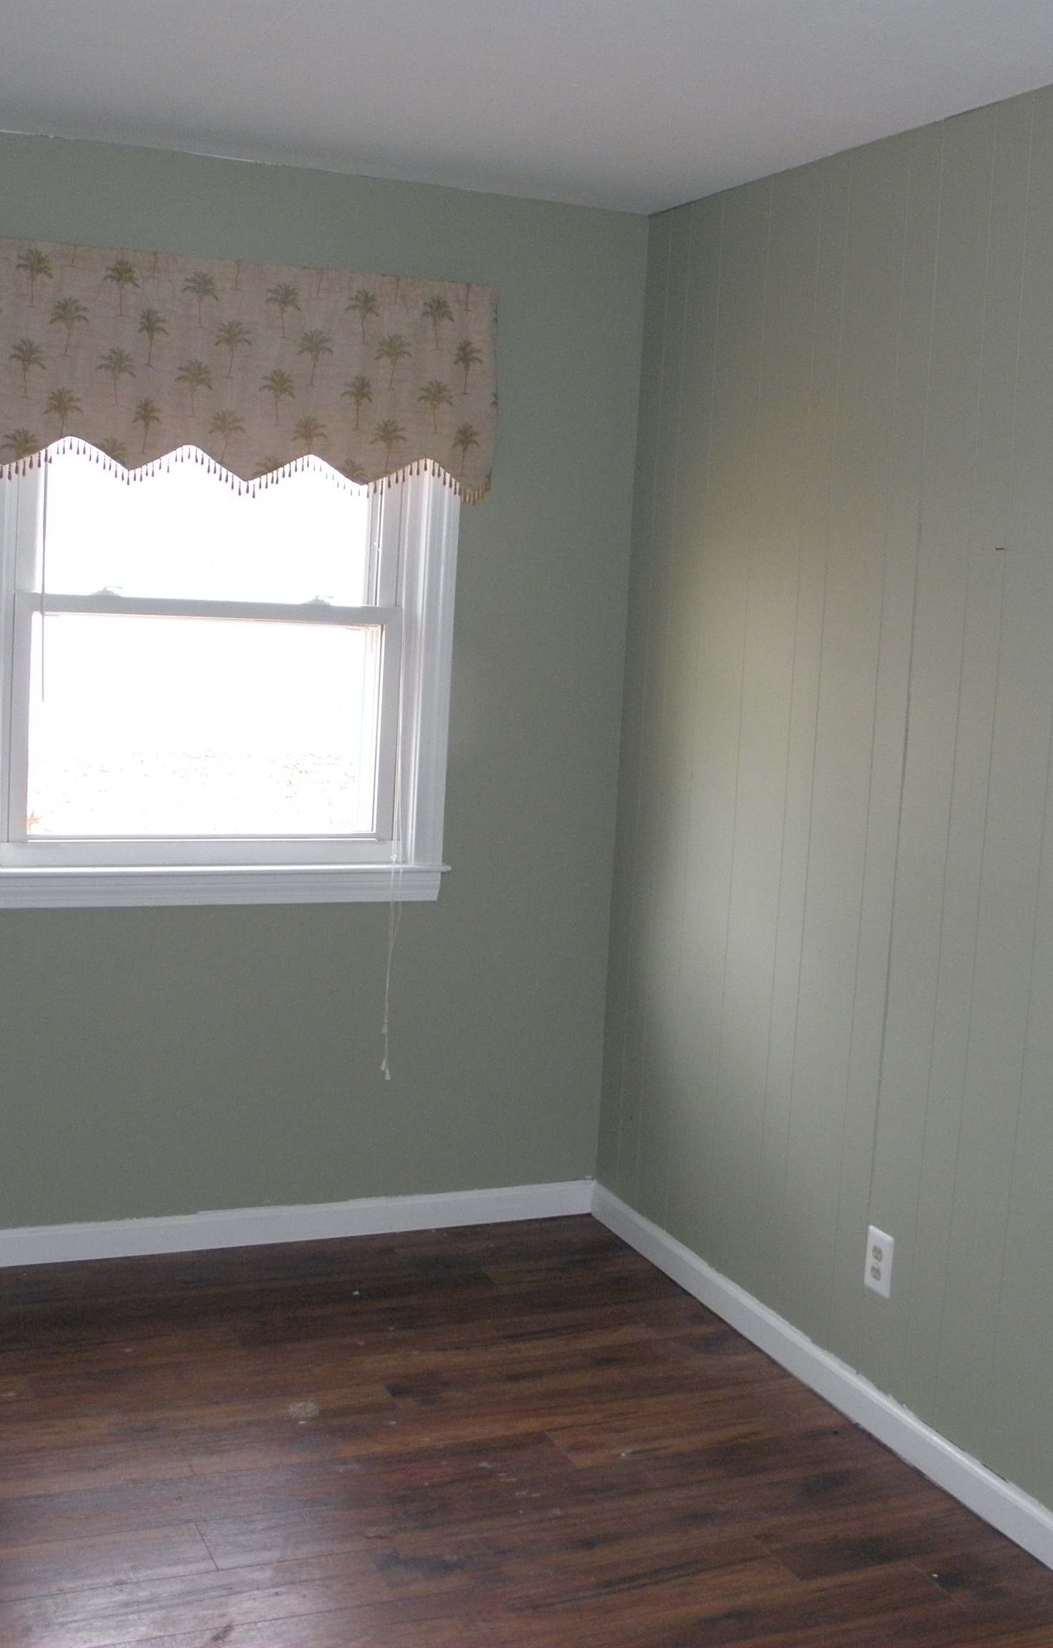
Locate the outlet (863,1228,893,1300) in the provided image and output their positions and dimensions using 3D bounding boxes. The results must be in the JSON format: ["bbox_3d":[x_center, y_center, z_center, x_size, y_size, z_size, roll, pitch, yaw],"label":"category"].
[{"bbox_3d":[0.656,0.814,3.298,0.008,0.116,0.072,0,8,-24],"label":"outlet"}]

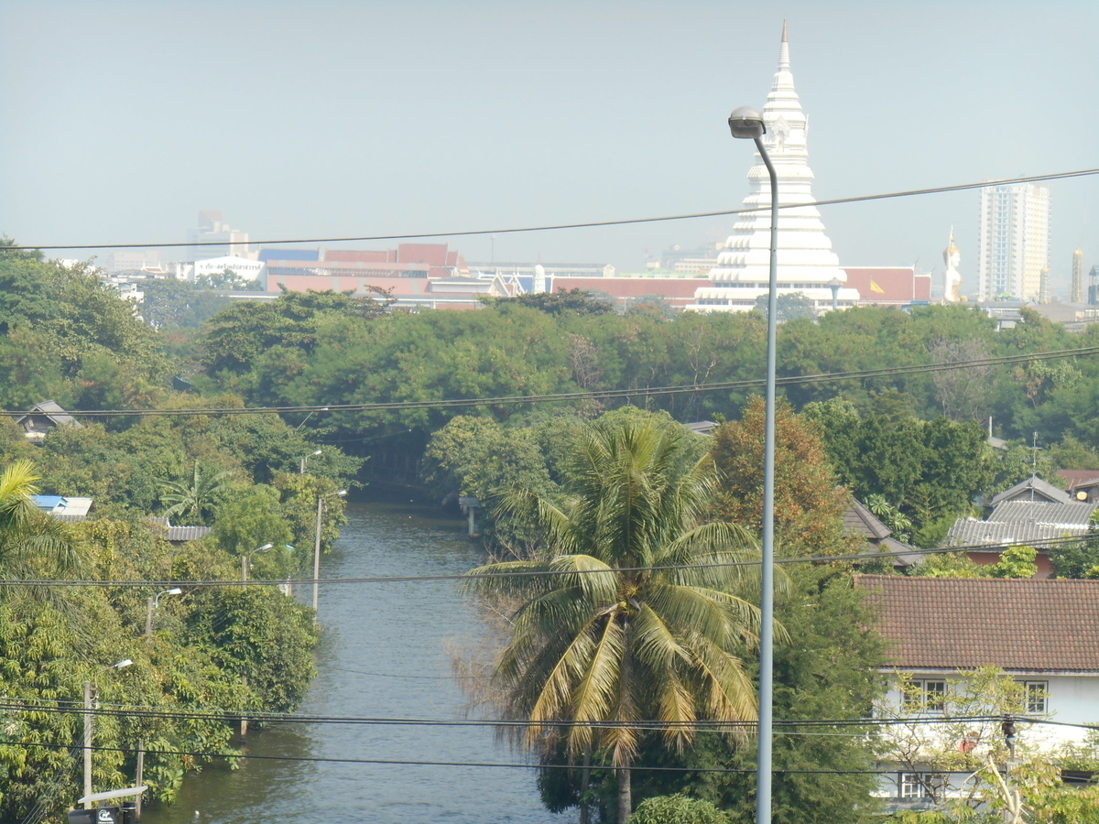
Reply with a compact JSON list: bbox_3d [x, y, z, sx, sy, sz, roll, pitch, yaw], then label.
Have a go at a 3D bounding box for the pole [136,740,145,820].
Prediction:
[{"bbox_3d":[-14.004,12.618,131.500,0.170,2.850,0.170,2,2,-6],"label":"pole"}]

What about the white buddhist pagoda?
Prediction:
[{"bbox_3d":[55.080,-52.135,915.000,45.000,80.000,45.000,1,2,6],"label":"white buddhist pagoda"}]

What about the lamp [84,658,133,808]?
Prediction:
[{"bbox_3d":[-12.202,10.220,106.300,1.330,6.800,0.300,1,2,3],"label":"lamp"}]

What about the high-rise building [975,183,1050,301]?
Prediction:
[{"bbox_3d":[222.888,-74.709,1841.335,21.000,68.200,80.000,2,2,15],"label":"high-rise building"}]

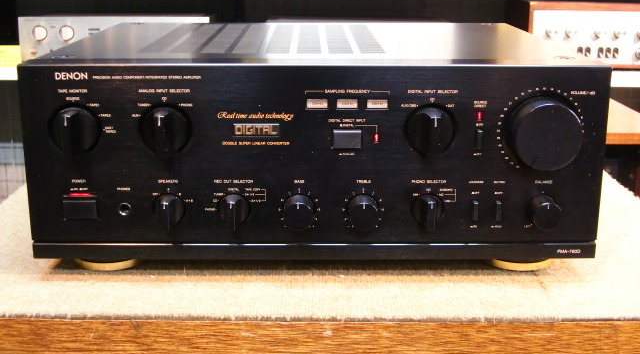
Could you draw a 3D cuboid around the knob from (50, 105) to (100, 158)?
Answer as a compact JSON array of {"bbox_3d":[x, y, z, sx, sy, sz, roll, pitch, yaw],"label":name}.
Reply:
[{"bbox_3d":[-0.182,-0.032,0.621,0.036,0.036,0.019,0,15,-1],"label":"knob"}]

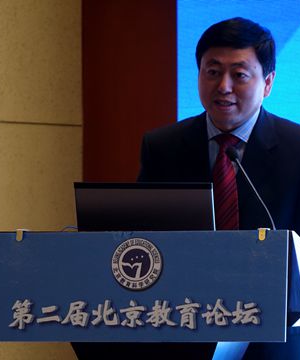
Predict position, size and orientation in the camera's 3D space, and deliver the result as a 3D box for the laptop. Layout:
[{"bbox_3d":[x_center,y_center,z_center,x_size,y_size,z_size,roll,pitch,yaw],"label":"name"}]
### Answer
[{"bbox_3d":[0.012,0.103,5.120,0.290,0.190,0.240,-1,-2,13],"label":"laptop"}]

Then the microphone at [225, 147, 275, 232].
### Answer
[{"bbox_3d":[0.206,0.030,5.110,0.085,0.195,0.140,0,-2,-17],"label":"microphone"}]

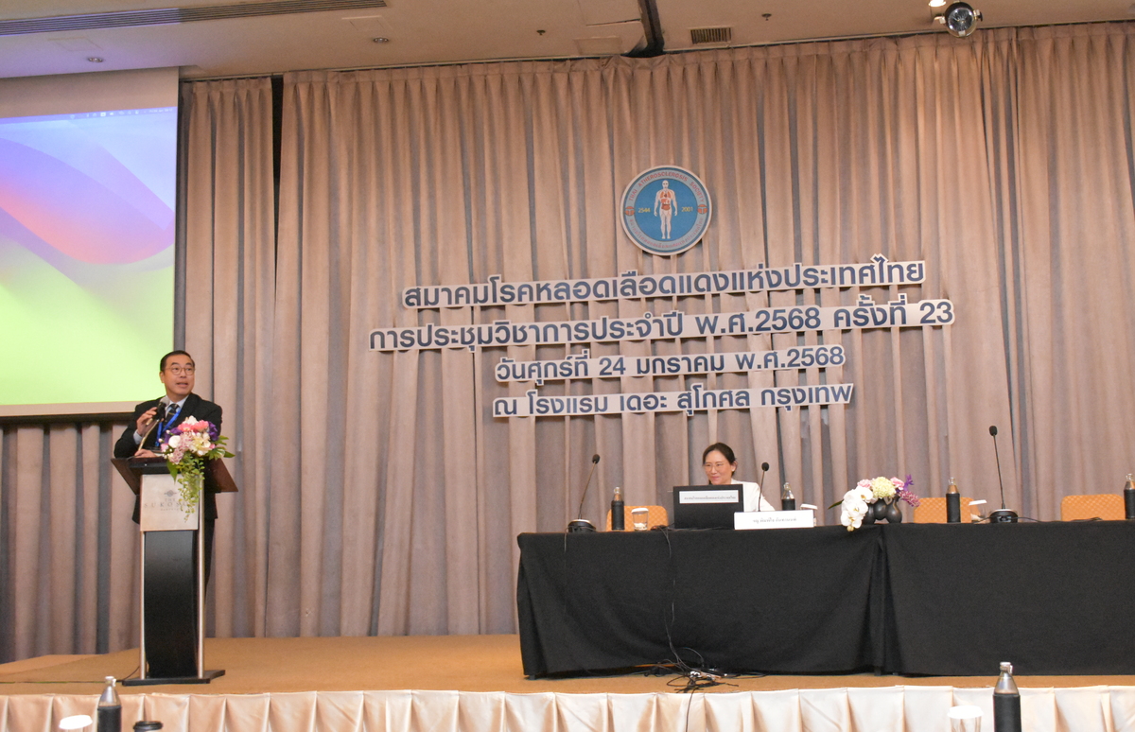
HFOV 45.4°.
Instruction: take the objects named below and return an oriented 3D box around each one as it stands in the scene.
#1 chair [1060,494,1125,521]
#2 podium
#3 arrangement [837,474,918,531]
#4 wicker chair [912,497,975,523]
[{"bbox_3d":[3.173,1.192,7.952,0.450,0.900,0.560,-2,-7,7],"label":"chair"},{"bbox_3d":[-2.094,1.088,7.303,0.585,1.182,0.470,-1,-6,-2],"label":"podium"},{"bbox_3d":[1.554,0.685,6.793,0.420,0.285,0.280,-2,-7,7],"label":"arrangement"},{"bbox_3d":[2.148,1.165,7.477,0.440,0.872,0.550,-2,-6,6],"label":"wicker chair"}]

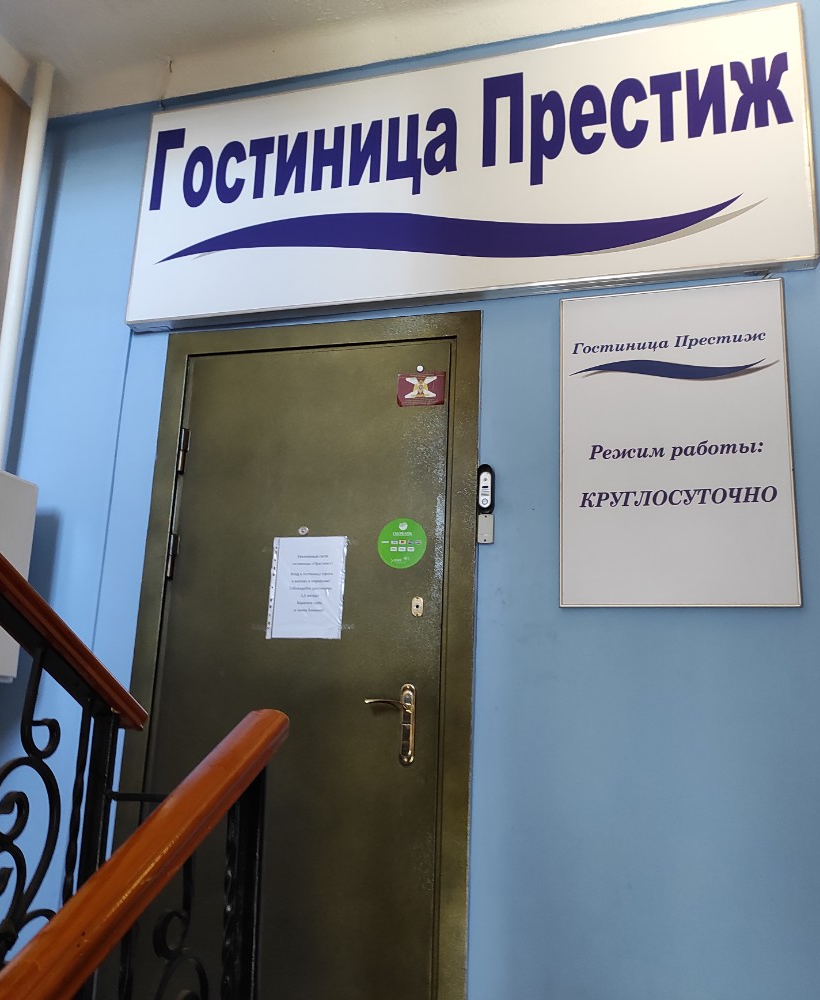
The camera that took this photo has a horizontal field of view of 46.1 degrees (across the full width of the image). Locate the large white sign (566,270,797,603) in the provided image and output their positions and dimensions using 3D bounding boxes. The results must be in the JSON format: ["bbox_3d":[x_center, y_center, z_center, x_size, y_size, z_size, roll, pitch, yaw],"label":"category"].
[{"bbox_3d":[0.713,-0.156,2.615,0.604,0.902,0.022,-2,-16,17],"label":"large white sign"}]

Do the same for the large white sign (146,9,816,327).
[{"bbox_3d":[0.101,-1.002,3.023,2.127,0.816,0.064,-2,-16,17],"label":"large white sign"}]

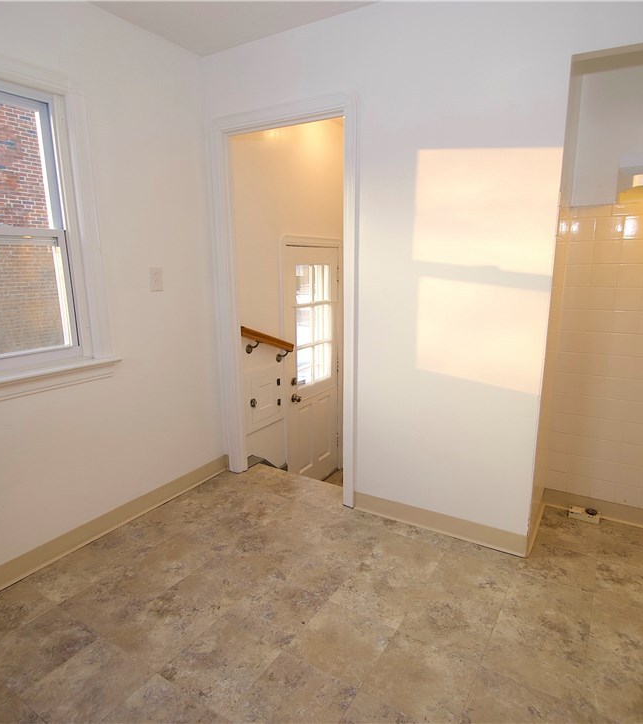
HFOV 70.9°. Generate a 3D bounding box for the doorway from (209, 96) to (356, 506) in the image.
[{"bbox_3d":[-0.191,-0.281,2.566,0.930,2.090,0.140,6,13,31],"label":"doorway"}]

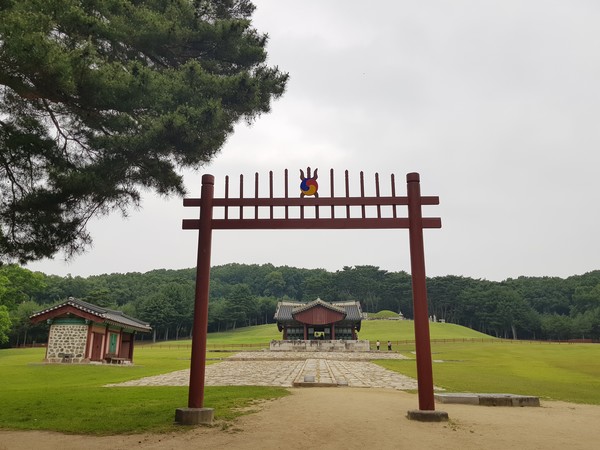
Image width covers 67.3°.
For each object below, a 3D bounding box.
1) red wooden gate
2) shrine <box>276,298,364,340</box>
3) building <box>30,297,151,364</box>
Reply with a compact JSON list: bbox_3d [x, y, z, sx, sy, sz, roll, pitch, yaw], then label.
[{"bbox_3d":[0.242,1.234,9.749,5.780,5.250,0.380,0,-14,2],"label":"red wooden gate"},{"bbox_3d":[3.350,16.525,78.352,15.000,7.000,15.300,0,-14,2],"label":"shrine"},{"bbox_3d":[-16.271,8.533,35.852,5.300,4.350,9.900,1,-14,-1],"label":"building"}]

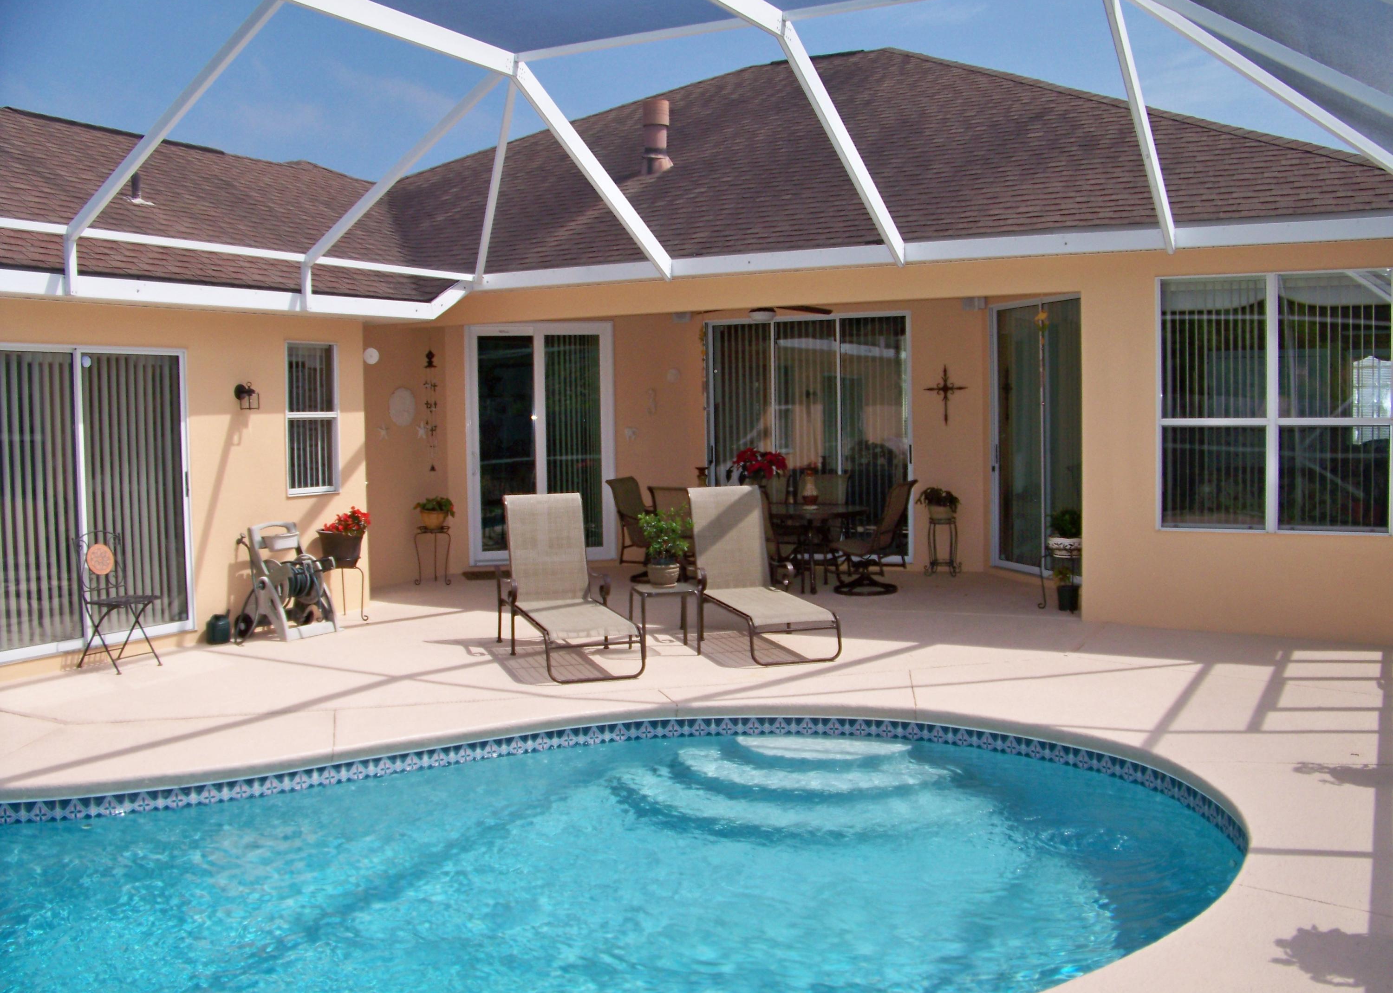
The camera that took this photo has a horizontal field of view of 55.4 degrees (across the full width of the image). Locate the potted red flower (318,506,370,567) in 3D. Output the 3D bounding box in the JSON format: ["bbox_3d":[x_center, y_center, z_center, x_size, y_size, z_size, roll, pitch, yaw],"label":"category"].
[{"bbox_3d":[-2.814,0.321,10.580,0.420,0.475,0.410,-1,3,0],"label":"potted red flower"}]

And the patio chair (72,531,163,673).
[{"bbox_3d":[-3.738,0.662,8.548,0.470,0.890,0.385,1,4,28],"label":"patio chair"}]

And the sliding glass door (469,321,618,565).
[{"bbox_3d":[-1.555,-0.534,13.430,1.530,2.440,0.120,-2,3,-17],"label":"sliding glass door"}]

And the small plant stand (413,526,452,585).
[{"bbox_3d":[-2.483,0.556,12.538,0.310,0.530,0.310,-1,3,0],"label":"small plant stand"}]

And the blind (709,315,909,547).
[{"bbox_3d":[1.126,-0.582,13.477,2.260,2.460,0.110,1,4,27],"label":"blind"}]

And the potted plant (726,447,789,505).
[{"bbox_3d":[0.546,-0.185,11.900,0.550,0.500,0.520,-1,3,0],"label":"potted plant"}]

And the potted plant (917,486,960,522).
[{"bbox_3d":[2.313,0.048,12.649,0.370,0.320,0.330,1,4,28],"label":"potted plant"}]

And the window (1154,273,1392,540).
[{"bbox_3d":[3.886,-0.627,8.939,1.570,1.780,0.100,1,4,28],"label":"window"}]

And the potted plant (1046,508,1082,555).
[{"bbox_3d":[2.919,0.277,10.400,0.360,0.385,0.350,-1,3,0],"label":"potted plant"}]

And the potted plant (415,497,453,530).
[{"bbox_3d":[-2.483,0.165,12.600,0.360,0.330,0.340,-1,3,0],"label":"potted plant"}]

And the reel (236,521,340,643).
[{"bbox_3d":[-3.057,0.619,9.880,0.520,0.840,0.550,1,4,27],"label":"reel"}]

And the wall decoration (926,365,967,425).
[{"bbox_3d":[2.407,-0.978,12.767,0.440,0.580,0.040,1,4,28],"label":"wall decoration"}]

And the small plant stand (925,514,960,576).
[{"bbox_3d":[2.358,0.459,12.675,0.280,0.570,0.280,1,4,28],"label":"small plant stand"}]

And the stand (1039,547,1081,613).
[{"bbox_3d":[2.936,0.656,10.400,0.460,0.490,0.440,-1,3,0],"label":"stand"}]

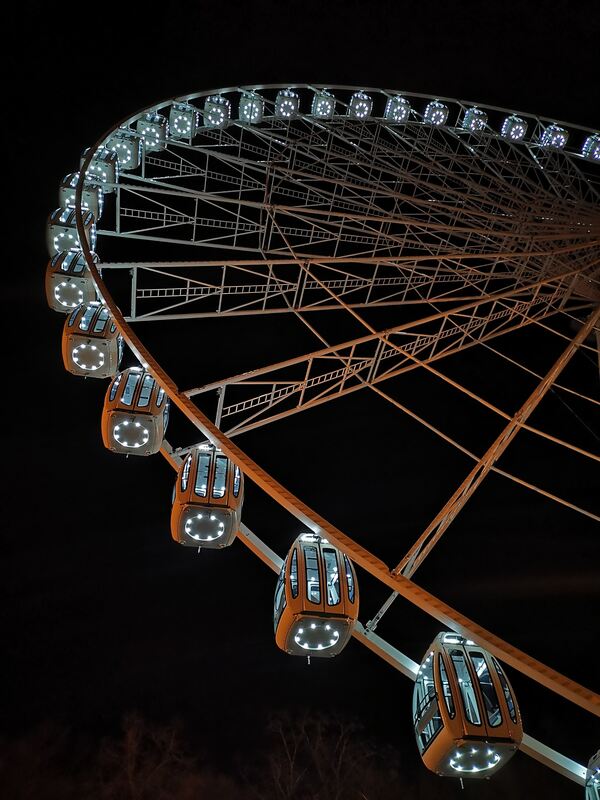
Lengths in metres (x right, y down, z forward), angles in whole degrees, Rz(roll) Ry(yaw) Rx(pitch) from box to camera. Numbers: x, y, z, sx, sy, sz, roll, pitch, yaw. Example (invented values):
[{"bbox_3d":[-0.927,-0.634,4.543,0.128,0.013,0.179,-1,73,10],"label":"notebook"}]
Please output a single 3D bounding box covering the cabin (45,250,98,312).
[{"bbox_3d":[-8.538,-4.636,23.911,1.845,2.430,1.665,8,-52,-8],"label":"cabin"}]

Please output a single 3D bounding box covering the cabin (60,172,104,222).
[{"bbox_3d":[-10.405,-9.801,30.115,1.760,2.430,1.750,8,-52,-7],"label":"cabin"}]

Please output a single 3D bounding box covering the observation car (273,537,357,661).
[{"bbox_3d":[0.344,4.595,15.081,1.845,2.430,1.665,8,-52,-8],"label":"observation car"}]

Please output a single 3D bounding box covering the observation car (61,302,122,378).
[{"bbox_3d":[-7.033,-2.173,21.571,1.760,2.430,1.750,8,-52,-7],"label":"observation car"}]

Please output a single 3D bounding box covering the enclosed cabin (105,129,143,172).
[{"bbox_3d":[-10.127,-14.732,36.393,1.760,2.430,1.750,8,-52,-7],"label":"enclosed cabin"}]

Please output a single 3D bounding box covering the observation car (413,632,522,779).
[{"bbox_3d":[3.511,6.563,13.663,1.845,2.430,1.665,8,-52,-8],"label":"observation car"}]

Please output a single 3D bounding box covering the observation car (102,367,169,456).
[{"bbox_3d":[-4.901,0.229,18.932,1.845,2.430,1.665,8,-52,-8],"label":"observation car"}]

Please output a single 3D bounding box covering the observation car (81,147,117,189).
[{"bbox_3d":[-10.523,-12.311,33.231,1.760,2.430,1.750,8,-52,-7],"label":"observation car"}]

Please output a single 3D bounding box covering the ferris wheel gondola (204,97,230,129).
[{"bbox_3d":[-5.951,-20.745,44.906,1.845,2.430,1.665,8,-52,-8],"label":"ferris wheel gondola"}]

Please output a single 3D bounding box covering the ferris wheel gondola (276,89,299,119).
[{"bbox_3d":[-1.048,-23.774,50.230,1.845,2.430,1.665,8,-52,-8],"label":"ferris wheel gondola"}]

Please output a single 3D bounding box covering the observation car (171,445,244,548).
[{"bbox_3d":[-2.481,2.561,17.024,1.760,2.430,1.750,8,-52,-7],"label":"observation car"}]

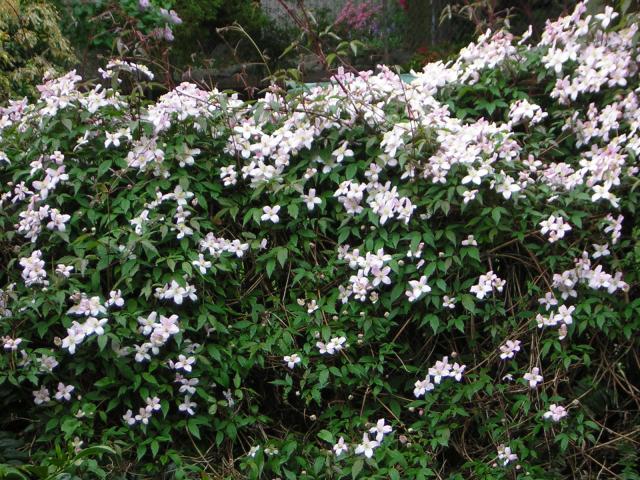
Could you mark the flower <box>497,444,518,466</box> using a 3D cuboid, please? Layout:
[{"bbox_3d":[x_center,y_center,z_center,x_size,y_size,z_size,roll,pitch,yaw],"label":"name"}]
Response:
[{"bbox_3d":[0.465,0.534,4.950,0.054,0.054,0.028,-3,-11,-16],"label":"flower"}]

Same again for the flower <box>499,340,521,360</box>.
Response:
[{"bbox_3d":[0.470,0.274,4.950,0.054,0.050,0.027,-1,-17,-6],"label":"flower"}]

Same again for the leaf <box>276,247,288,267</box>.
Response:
[{"bbox_3d":[-0.101,0.044,5.350,0.032,0.052,0.020,1,-17,6],"label":"leaf"}]

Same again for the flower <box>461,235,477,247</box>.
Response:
[{"bbox_3d":[0.398,0.001,5.350,0.042,0.032,0.027,0,-15,0],"label":"flower"}]

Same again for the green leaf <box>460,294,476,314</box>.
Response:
[{"bbox_3d":[0.368,0.160,4.950,0.036,0.052,0.015,3,-16,19],"label":"green leaf"}]

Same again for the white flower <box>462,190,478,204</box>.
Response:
[{"bbox_3d":[0.400,-0.113,5.300,0.042,0.036,0.025,1,-14,9],"label":"white flower"}]

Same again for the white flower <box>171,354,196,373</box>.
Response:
[{"bbox_3d":[-0.338,0.306,4.950,0.060,0.048,0.026,-1,-21,-3],"label":"white flower"}]

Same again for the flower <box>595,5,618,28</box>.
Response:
[{"bbox_3d":[0.703,-0.548,4.900,0.059,0.059,0.027,2,-18,10],"label":"flower"}]

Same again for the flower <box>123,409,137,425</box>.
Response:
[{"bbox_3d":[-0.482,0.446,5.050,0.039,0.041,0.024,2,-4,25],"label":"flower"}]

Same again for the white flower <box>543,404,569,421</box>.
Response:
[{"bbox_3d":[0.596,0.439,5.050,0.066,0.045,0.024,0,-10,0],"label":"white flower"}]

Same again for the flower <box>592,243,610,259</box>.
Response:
[{"bbox_3d":[0.719,0.027,5.100,0.046,0.041,0.024,0,-20,0],"label":"flower"}]

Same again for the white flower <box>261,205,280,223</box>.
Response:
[{"bbox_3d":[-0.131,-0.070,5.300,0.052,0.047,0.022,0,-9,0],"label":"white flower"}]

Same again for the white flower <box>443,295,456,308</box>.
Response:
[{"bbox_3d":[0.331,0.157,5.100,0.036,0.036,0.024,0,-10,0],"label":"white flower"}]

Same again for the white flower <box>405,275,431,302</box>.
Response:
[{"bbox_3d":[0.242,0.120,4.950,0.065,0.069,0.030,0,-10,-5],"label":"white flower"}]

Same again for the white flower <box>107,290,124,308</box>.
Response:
[{"bbox_3d":[-0.548,0.159,5.350,0.047,0.047,0.027,-1,-6,-6],"label":"white flower"}]

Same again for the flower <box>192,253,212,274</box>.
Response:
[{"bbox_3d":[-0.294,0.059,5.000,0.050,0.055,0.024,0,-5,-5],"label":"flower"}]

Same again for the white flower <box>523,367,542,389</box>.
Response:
[{"bbox_3d":[0.532,0.344,5.000,0.050,0.055,0.025,0,-15,0],"label":"white flower"}]

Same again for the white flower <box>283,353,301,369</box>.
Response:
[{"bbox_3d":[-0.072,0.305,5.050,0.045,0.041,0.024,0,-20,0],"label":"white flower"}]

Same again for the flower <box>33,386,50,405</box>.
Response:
[{"bbox_3d":[-0.711,0.397,5.100,0.046,0.046,0.025,1,-9,3],"label":"flower"}]

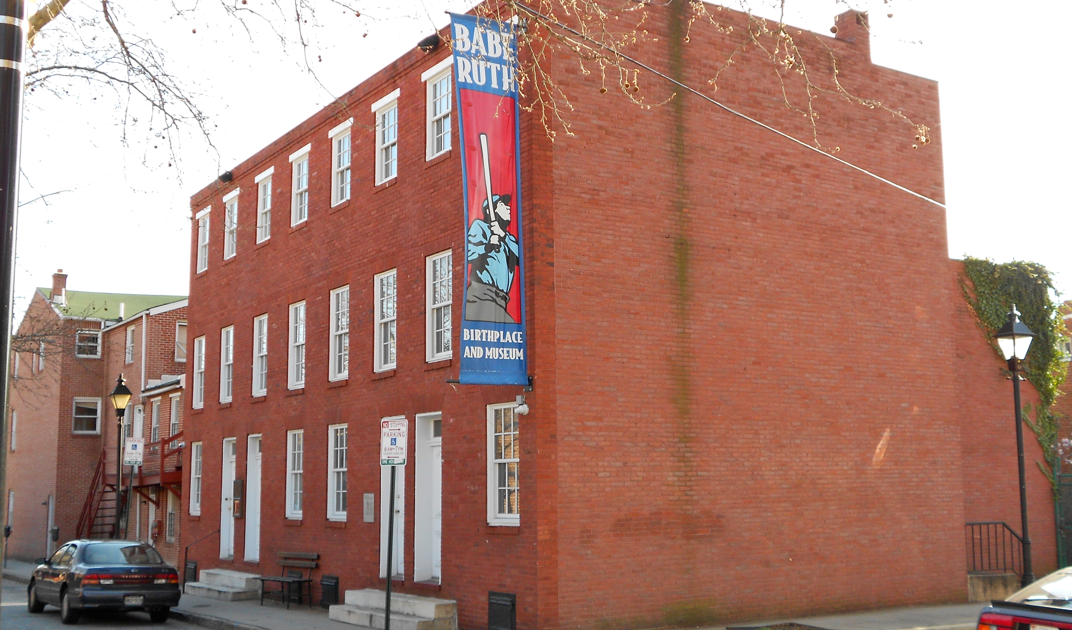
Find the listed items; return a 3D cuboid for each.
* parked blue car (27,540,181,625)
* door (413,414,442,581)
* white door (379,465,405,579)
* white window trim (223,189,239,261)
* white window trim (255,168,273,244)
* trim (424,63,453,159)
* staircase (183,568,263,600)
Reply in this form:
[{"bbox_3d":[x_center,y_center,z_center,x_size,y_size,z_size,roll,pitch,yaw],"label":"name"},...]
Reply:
[{"bbox_3d":[-8.050,4.863,21.040,1.760,1.410,4.800,5,-11,-34],"label":"parked blue car"},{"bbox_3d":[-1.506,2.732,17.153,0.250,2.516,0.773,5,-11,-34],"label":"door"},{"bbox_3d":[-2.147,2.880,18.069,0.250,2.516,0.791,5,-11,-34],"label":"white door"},{"bbox_3d":[-6.588,-1.933,24.914,0.150,1.460,1.030,5,-11,-34],"label":"white window trim"},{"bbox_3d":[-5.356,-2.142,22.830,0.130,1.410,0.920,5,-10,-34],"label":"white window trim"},{"bbox_3d":[-1.388,-3.013,17.111,0.130,1.330,0.830,5,-10,-34],"label":"trim"},{"bbox_3d":[-6.304,5.418,23.030,0.619,0.423,2.688,5,-11,-34],"label":"staircase"}]

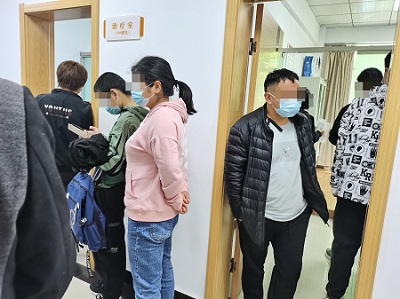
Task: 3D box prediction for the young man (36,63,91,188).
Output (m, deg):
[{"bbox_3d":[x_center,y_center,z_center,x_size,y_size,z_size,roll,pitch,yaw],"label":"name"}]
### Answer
[{"bbox_3d":[-1.003,0.210,2.240,0.480,1.700,0.310,7,9,18],"label":"young man"}]

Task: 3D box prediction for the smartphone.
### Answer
[{"bbox_3d":[-0.763,-0.112,1.890,0.160,0.010,0.076,29,-32,0],"label":"smartphone"}]

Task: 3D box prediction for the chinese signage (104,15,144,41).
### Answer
[{"bbox_3d":[-0.491,-0.783,1.943,0.332,0.156,0.022,8,10,27],"label":"chinese signage"}]

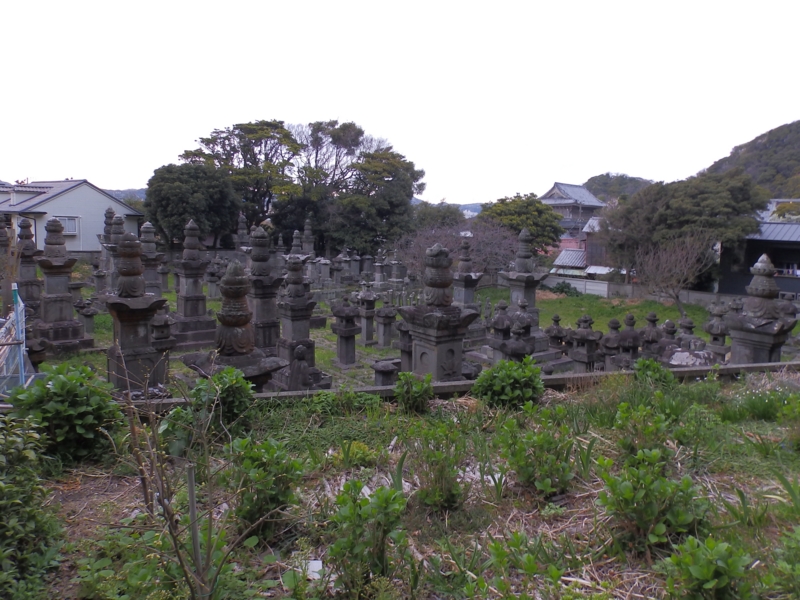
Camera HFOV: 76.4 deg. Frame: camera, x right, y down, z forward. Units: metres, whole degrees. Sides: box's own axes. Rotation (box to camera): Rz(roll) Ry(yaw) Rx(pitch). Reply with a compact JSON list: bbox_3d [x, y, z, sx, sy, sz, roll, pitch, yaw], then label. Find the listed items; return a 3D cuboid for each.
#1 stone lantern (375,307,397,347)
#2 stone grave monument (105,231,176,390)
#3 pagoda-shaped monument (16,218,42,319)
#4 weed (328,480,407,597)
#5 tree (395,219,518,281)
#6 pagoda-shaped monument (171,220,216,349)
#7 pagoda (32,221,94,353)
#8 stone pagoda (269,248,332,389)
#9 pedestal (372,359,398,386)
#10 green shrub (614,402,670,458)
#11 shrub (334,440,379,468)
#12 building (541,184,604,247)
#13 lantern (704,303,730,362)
[{"bbox_3d":[-0.370,0.670,12.900,0.400,0.993,0.400,-5,9,-39],"label":"stone lantern"},{"bbox_3d":[-5.688,0.244,10.924,1.041,3.319,1.041,-4,9,-39],"label":"stone grave monument"},{"bbox_3d":[-13.874,-1.156,18.997,1.300,3.700,1.300,-4,8,-39],"label":"pagoda-shaped monument"},{"bbox_3d":[-0.151,1.080,2.334,0.349,0.499,0.349,1,7,0],"label":"weed"},{"bbox_3d":[3.223,-2.884,31.210,7.200,3.950,6.500,2,6,6],"label":"tree"},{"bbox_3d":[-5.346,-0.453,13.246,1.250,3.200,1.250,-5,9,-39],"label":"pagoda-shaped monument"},{"bbox_3d":[-9.868,-0.489,14.699,1.450,3.750,1.450,-4,8,-39],"label":"pagoda"},{"bbox_3d":[-1.941,0.329,9.710,0.920,2.500,0.920,-5,9,-39],"label":"stone pagoda"},{"bbox_3d":[-0.267,1.365,9.300,0.380,0.433,0.380,-5,9,-39],"label":"pedestal"},{"bbox_3d":[1.885,0.976,3.921,0.420,0.400,0.400,4,7,25],"label":"green shrub"},{"bbox_3d":[-0.306,1.069,3.572,0.290,0.170,0.260,0,7,-5],"label":"shrub"},{"bbox_3d":[19.698,-8.405,58.511,6.800,9.600,5.600,-4,8,-42],"label":"building"},{"bbox_3d":[8.111,1.009,12.891,0.526,1.856,0.526,-4,9,-39],"label":"lantern"}]

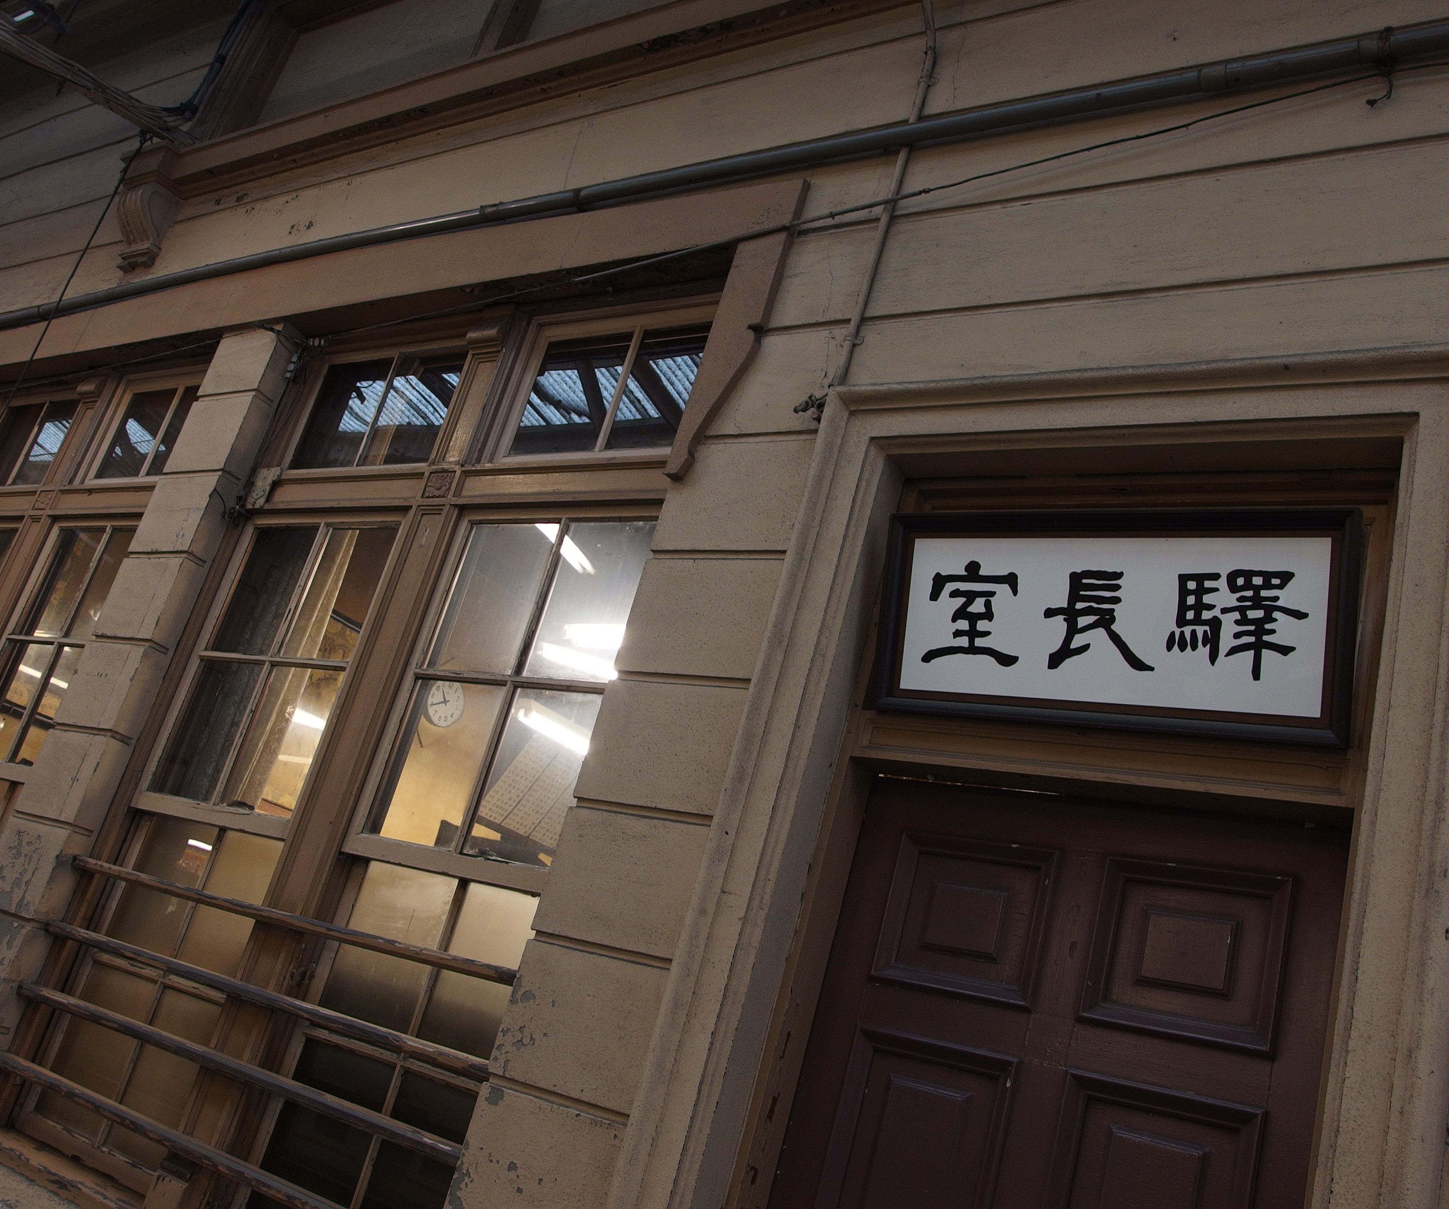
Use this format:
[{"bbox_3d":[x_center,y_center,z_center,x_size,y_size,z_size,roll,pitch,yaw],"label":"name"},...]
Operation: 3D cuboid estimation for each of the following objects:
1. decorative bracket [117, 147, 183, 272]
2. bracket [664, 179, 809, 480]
[{"bbox_3d":[-2.214,-1.492,4.947,0.275,0.426,0.165,2,-23,35],"label":"decorative bracket"},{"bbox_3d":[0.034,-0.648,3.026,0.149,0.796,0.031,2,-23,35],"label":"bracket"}]

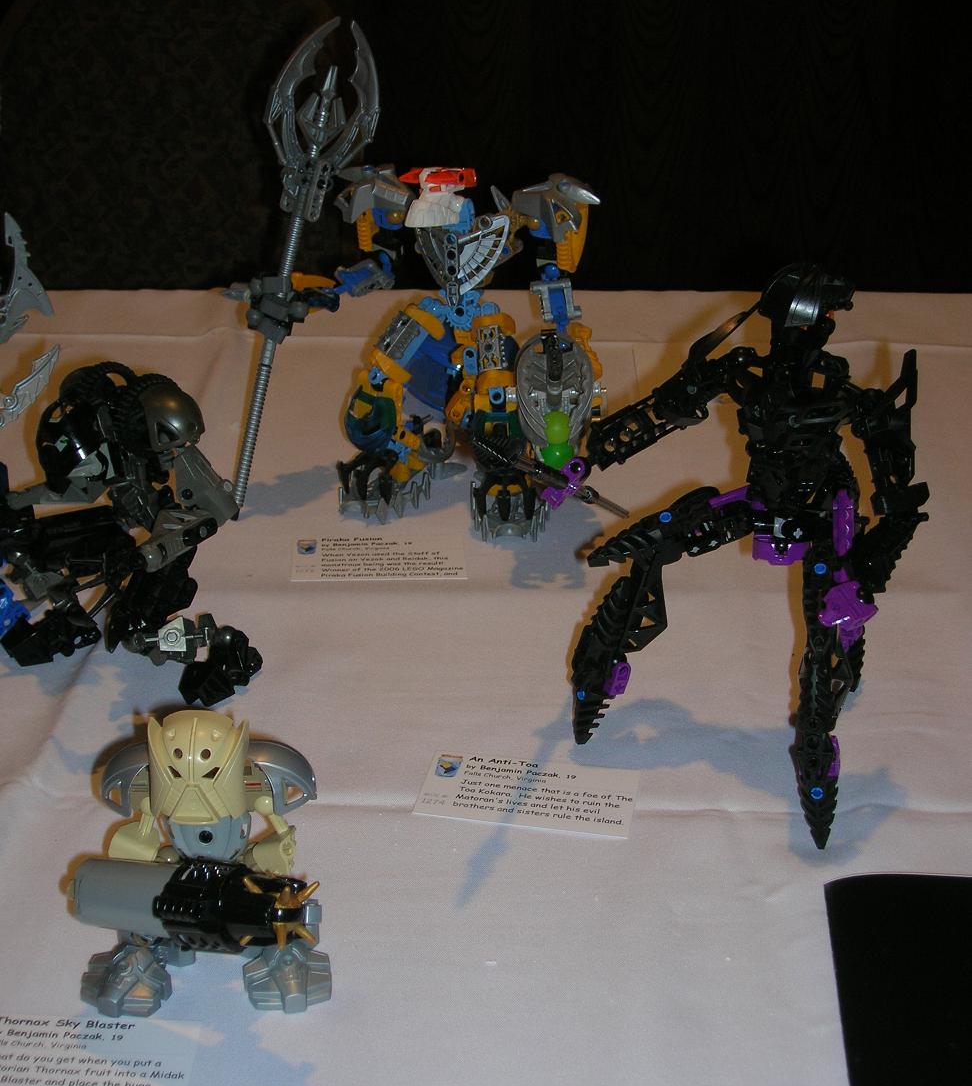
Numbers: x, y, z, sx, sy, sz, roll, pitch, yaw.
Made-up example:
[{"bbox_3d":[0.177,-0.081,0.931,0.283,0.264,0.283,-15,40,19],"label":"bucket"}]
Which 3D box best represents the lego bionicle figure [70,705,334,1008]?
[{"bbox_3d":[-0.098,0.104,0.652,0.086,0.104,0.062,-1,26,-4],"label":"lego bionicle figure"}]

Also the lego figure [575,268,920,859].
[{"bbox_3d":[0.105,-0.002,0.749,0.134,0.216,0.121,5,27,7],"label":"lego figure"}]

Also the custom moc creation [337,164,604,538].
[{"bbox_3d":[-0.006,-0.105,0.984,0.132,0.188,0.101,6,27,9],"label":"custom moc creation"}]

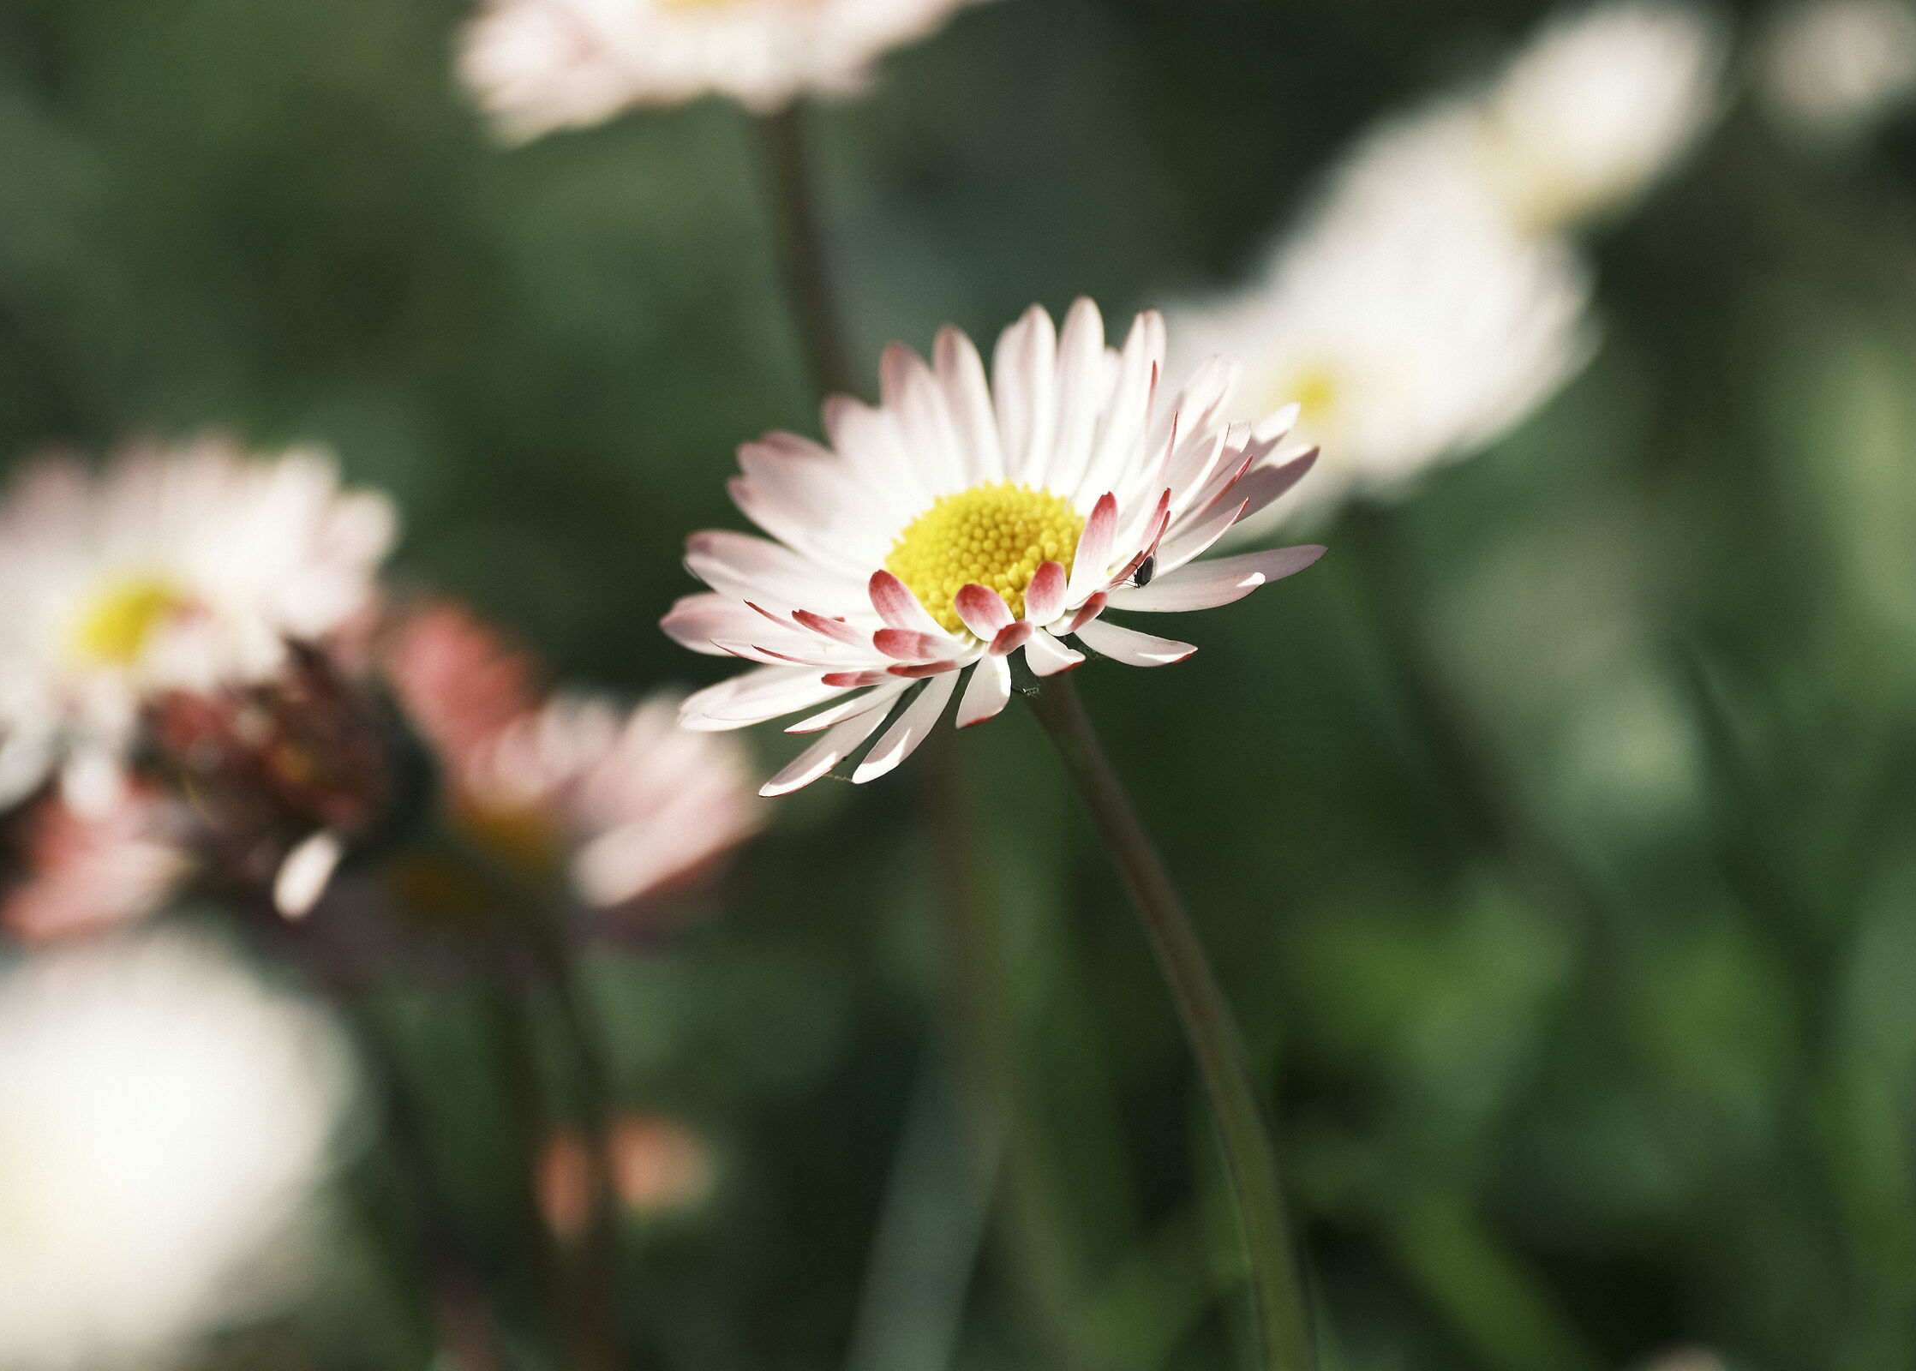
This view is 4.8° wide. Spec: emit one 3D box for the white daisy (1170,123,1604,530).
[{"bbox_3d":[0.018,-0.015,0.960,0.019,0.007,0.019,-19,39,16],"label":"white daisy"}]

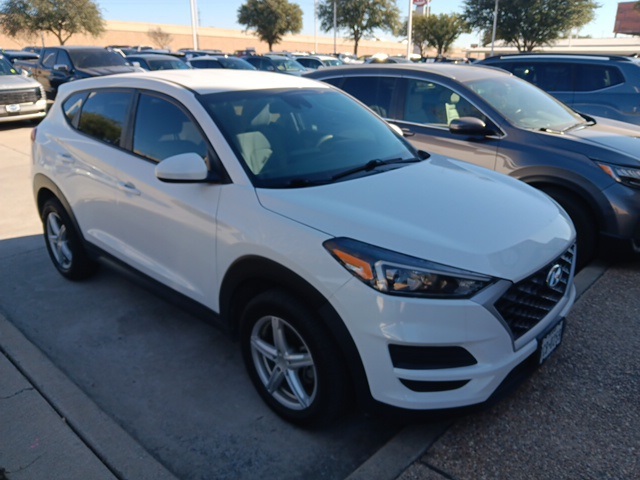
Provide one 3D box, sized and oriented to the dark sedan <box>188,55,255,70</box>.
[{"bbox_3d":[-3.684,-6.144,18.142,4.750,1.460,1.840,17,26,40],"label":"dark sedan"}]

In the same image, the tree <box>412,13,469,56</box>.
[{"bbox_3d":[12.039,-20.245,48.993,5.400,5.331,5.400,0,20,0],"label":"tree"}]

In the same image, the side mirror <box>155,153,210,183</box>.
[{"bbox_3d":[-0.676,-0.350,2.364,0.150,0.160,0.230,16,25,39],"label":"side mirror"}]

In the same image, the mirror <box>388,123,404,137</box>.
[{"bbox_3d":[0.600,-0.811,3.701,0.150,0.160,0.230,16,25,39],"label":"mirror"}]

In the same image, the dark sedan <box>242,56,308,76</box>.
[{"bbox_3d":[-1.794,-6.833,20.003,4.650,1.500,1.840,17,26,40],"label":"dark sedan"}]

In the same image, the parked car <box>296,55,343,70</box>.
[{"bbox_3d":[0.240,-8.550,24.500,4.600,1.680,1.880,16,25,39],"label":"parked car"}]

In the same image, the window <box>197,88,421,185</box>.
[{"bbox_3d":[0.024,-0.673,2.923,1.410,0.140,0.830,-19,59,-44],"label":"window"}]

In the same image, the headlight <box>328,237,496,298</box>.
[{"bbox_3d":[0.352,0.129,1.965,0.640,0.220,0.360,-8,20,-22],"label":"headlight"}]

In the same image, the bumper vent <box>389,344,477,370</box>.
[{"bbox_3d":[0.439,0.451,1.866,0.345,0.110,0.075,-2,19,-6],"label":"bumper vent"}]

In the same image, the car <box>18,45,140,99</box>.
[{"bbox_3d":[-7.500,-5.150,15.300,5.850,1.950,2.120,16,25,39],"label":"car"}]

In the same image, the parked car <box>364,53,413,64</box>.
[{"bbox_3d":[3.766,-9.084,25.623,4.650,1.500,1.840,17,26,40],"label":"parked car"}]

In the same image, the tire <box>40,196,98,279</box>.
[{"bbox_3d":[-2.106,-0.005,4.065,0.690,0.690,0.225,16,25,39],"label":"tire"}]

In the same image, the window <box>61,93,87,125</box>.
[{"bbox_3d":[-1.931,-1.045,3.773,0.460,0.250,0.060,16,4,43],"label":"window"}]

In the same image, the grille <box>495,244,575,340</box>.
[{"bbox_3d":[1.054,0.215,2.265,0.150,0.310,0.860,16,25,39],"label":"grille"}]

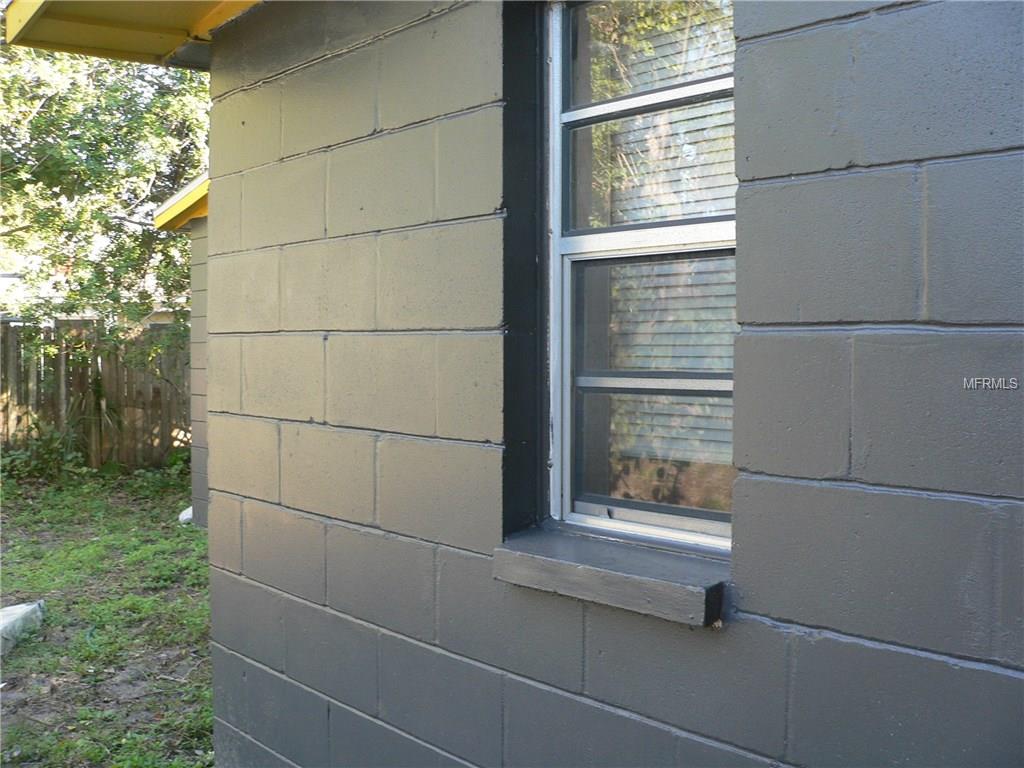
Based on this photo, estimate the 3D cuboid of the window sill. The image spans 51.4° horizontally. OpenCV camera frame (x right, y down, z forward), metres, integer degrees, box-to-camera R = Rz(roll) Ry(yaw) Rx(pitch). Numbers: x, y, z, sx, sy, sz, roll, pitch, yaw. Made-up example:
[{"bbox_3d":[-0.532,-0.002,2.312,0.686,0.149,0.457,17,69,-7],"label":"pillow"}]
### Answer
[{"bbox_3d":[0.171,0.306,1.731,0.135,0.069,0.470,-1,3,-41],"label":"window sill"}]

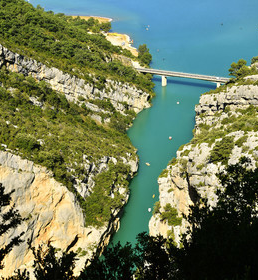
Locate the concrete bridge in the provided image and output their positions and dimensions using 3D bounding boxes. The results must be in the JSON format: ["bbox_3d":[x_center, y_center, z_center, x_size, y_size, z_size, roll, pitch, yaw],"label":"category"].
[{"bbox_3d":[53.172,-58.923,601.672,102.000,12.500,9.800,10,23,25],"label":"concrete bridge"}]

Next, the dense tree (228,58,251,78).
[{"bbox_3d":[103.875,-67.213,570.232,21.900,17.300,19.900,0,20,0],"label":"dense tree"}]

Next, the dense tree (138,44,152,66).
[{"bbox_3d":[16.339,-89.074,639.434,14.300,21.900,13.000,0,20,0],"label":"dense tree"}]

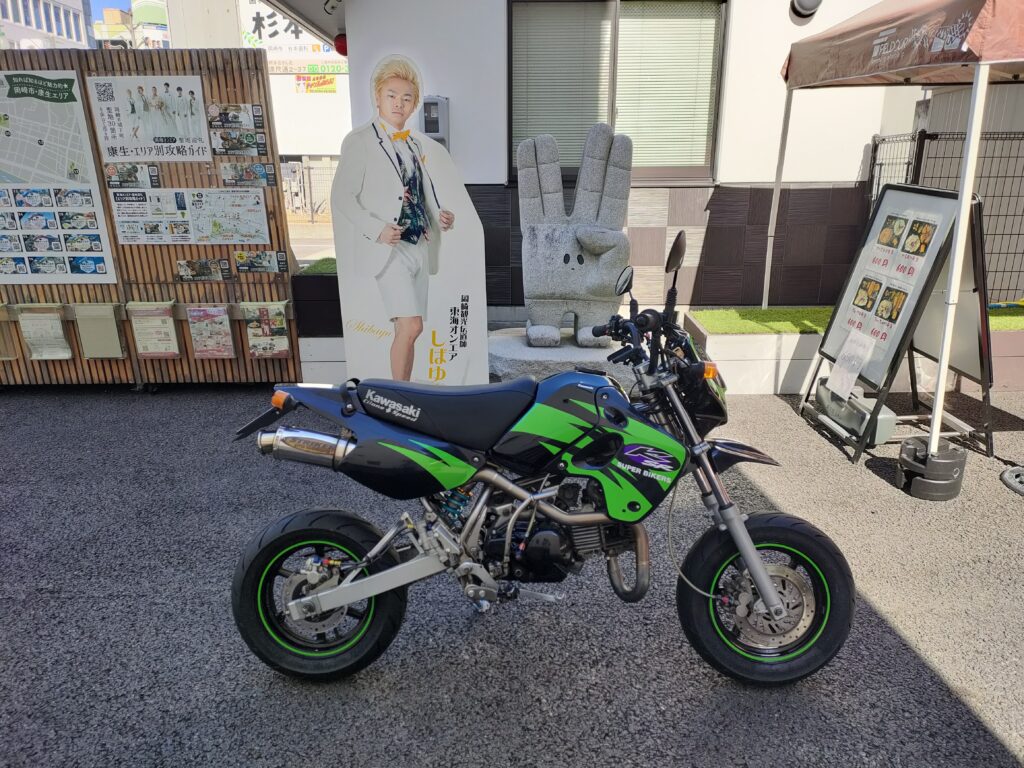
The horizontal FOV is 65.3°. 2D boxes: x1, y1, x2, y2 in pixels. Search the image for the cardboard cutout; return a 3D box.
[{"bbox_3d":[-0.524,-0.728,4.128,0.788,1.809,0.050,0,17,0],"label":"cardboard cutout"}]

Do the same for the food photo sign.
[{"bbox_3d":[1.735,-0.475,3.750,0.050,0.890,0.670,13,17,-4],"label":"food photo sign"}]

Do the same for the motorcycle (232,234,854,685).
[{"bbox_3d":[0.085,0.225,2.165,1.680,1.170,0.720,0,5,1],"label":"motorcycle"}]

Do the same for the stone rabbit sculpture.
[{"bbox_3d":[0.361,-0.886,4.755,0.654,1.264,0.420,1,17,5],"label":"stone rabbit sculpture"}]

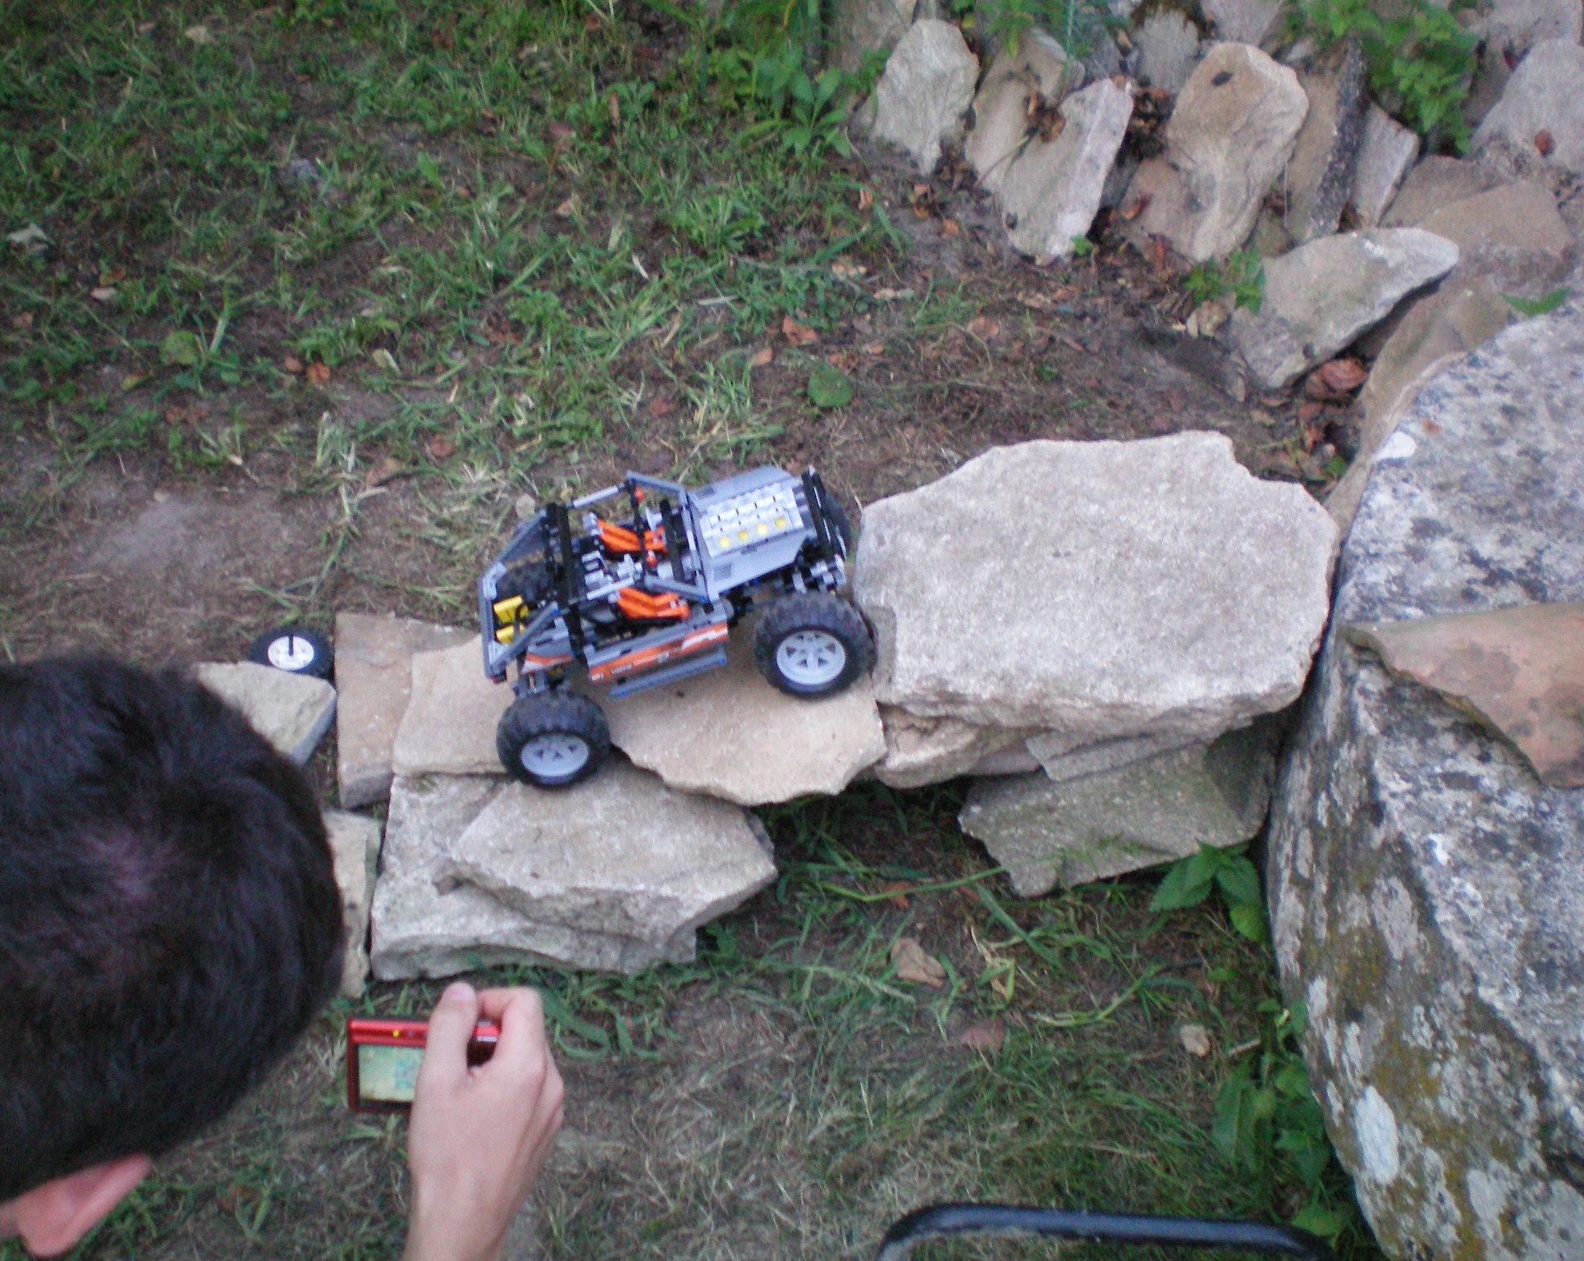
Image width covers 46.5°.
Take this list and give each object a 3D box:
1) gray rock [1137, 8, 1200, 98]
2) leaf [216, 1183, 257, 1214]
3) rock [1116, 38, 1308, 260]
[{"bbox_3d":[0.457,-0.689,2.256,0.079,0.134,0.070,-1,19,9],"label":"gray rock"},{"bbox_3d":[-0.429,0.439,1.427,0.031,0.012,0.028,0,50,0],"label":"leaf"},{"bbox_3d":[0.505,-0.563,2.183,0.165,0.255,0.090,10,21,5],"label":"rock"}]

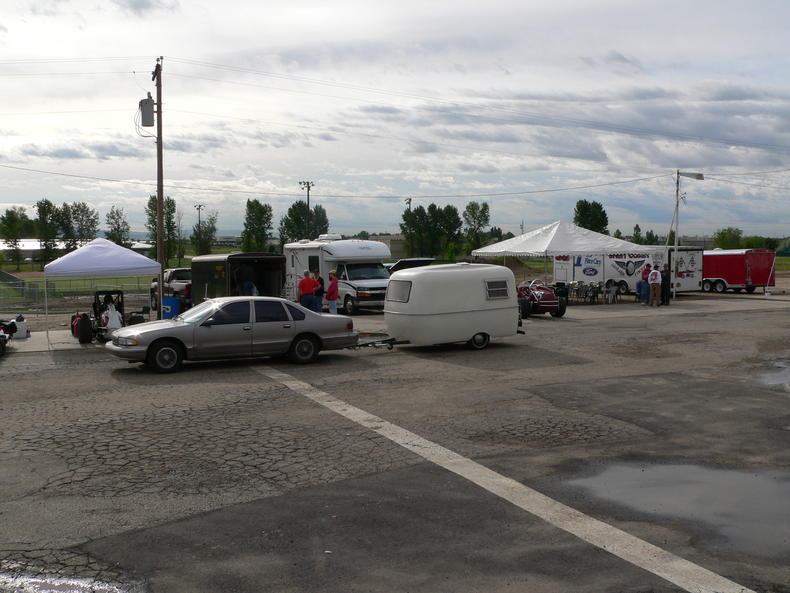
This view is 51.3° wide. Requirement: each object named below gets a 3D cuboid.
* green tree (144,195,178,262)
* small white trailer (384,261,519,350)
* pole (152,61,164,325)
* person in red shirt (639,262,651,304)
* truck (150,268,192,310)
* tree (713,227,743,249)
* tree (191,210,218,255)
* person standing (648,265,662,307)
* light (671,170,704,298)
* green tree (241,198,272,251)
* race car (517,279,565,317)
[{"bbox_3d":[-36.308,-10.417,127.624,5.200,10.600,5.200,0,3,0],"label":"green tree"},{"bbox_3d":[1.488,0.206,21.064,3.220,2.103,2.030,-2,5,-37],"label":"small white trailer"},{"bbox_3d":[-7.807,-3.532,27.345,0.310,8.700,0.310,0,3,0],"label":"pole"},{"bbox_3d":[10.868,-0.533,35.706,0.420,1.740,0.500,3,5,30],"label":"person in red shirt"},{"bbox_3d":[-7.479,-0.254,30.639,1.950,1.780,5.500,-2,4,-30],"label":"truck"},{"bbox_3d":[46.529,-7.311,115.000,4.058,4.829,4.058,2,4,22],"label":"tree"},{"bbox_3d":[-43.965,-14.124,189.516,6.000,10.800,6.000,0,3,0],"label":"tree"},{"bbox_3d":[11.418,-0.461,36.029,0.550,1.790,0.350,1,3,13],"label":"person standing"},{"bbox_3d":[13.897,-2.893,38.825,1.320,6.078,0.340,0,4,-6],"label":"light"},{"bbox_3d":[-16.853,-7.890,100.000,3.772,7.953,3.772,-1,4,-10],"label":"green tree"},{"bbox_3d":[4.800,0.045,29.900,1.680,1.310,3.500,-1,4,-18],"label":"race car"}]

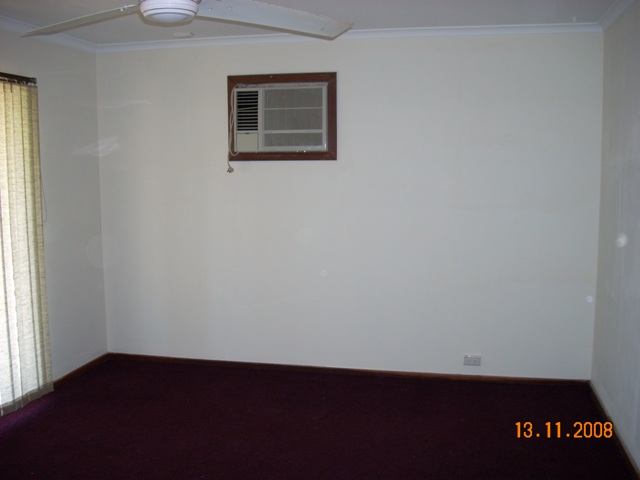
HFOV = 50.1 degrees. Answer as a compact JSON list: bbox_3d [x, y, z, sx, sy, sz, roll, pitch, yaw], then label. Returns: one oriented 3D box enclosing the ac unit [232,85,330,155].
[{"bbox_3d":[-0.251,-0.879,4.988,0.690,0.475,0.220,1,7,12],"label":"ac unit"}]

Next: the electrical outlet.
[{"bbox_3d":[1.076,0.853,4.822,0.116,0.075,0.014,1,7,12],"label":"electrical outlet"}]

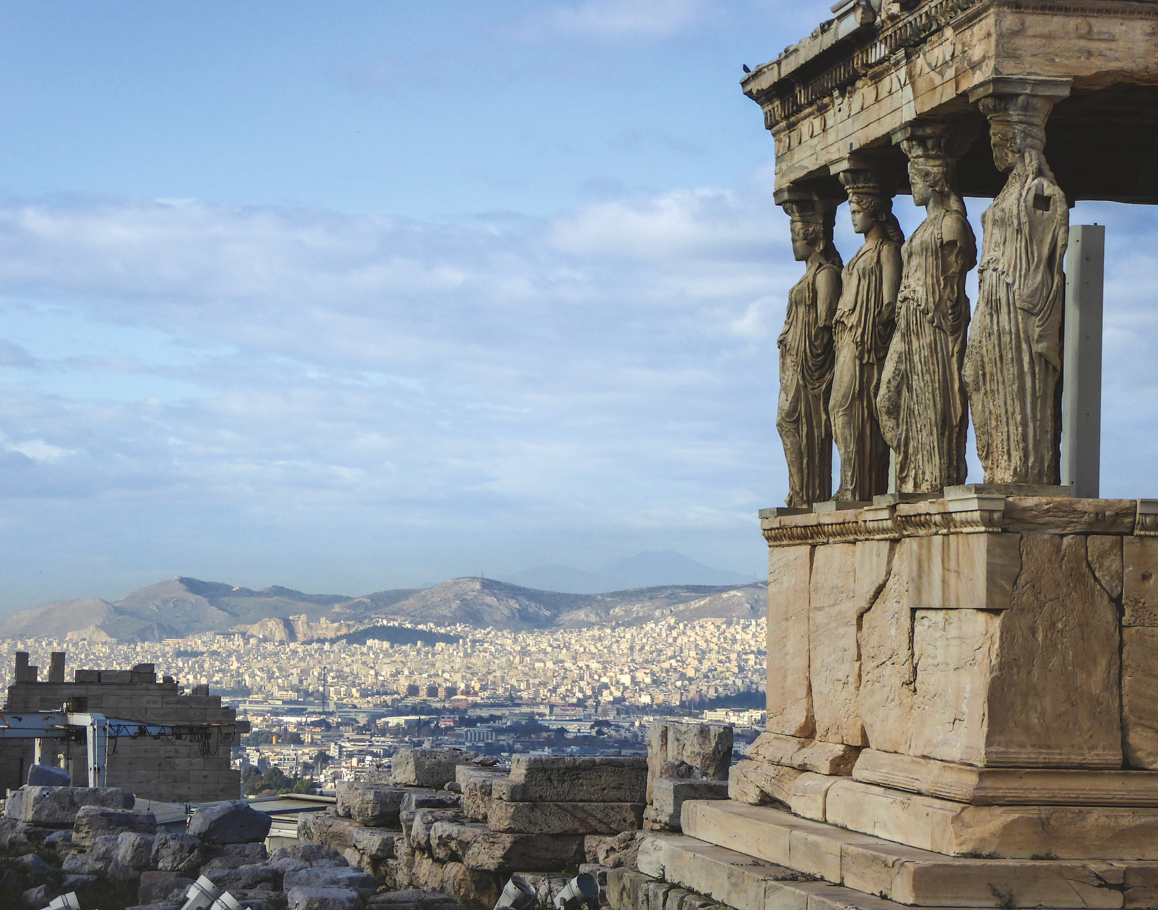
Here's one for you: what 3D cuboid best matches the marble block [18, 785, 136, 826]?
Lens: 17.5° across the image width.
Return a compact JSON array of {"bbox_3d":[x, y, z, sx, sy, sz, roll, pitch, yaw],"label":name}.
[{"bbox_3d":[-3.917,2.740,29.300,0.840,0.290,0.500,2,-2,-9],"label":"marble block"}]

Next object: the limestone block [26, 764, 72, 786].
[{"bbox_3d":[-4.879,2.952,34.500,0.420,0.220,0.360,2,-2,-9],"label":"limestone block"}]

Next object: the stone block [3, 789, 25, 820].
[{"bbox_3d":[-5.868,3.627,38.950,0.213,0.293,0.350,2,-3,-9],"label":"stone block"}]

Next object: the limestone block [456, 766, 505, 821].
[{"bbox_3d":[-0.744,2.557,28.300,0.300,0.380,0.500,2,-2,-9],"label":"limestone block"}]

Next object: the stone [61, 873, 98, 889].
[{"bbox_3d":[-4.059,3.473,30.500,0.280,0.160,0.240,2,-2,-9],"label":"stone"}]

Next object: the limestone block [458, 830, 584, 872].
[{"bbox_3d":[-0.429,2.933,27.800,0.800,0.290,0.800,2,-2,-9],"label":"limestone block"}]

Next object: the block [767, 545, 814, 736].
[{"bbox_3d":[1.729,1.322,26.628,0.500,1.340,1.350,2,-3,-9],"label":"block"}]

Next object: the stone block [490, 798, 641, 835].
[{"bbox_3d":[-0.111,2.742,28.400,1.080,0.260,0.650,2,-3,-9],"label":"stone block"}]

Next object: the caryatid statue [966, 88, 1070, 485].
[{"bbox_3d":[2.537,-0.976,21.750,0.520,2.300,0.680,2,-3,-9],"label":"caryatid statue"}]

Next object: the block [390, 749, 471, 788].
[{"bbox_3d":[-1.167,2.468,29.500,0.500,0.290,0.700,2,-2,-9],"label":"block"}]

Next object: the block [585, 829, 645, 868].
[{"bbox_3d":[0.263,2.912,27.700,0.460,0.280,0.420,2,-3,-9],"label":"block"}]

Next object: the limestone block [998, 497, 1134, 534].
[{"bbox_3d":[2.668,0.350,21.122,0.765,0.200,0.550,2,-3,-9],"label":"limestone block"}]

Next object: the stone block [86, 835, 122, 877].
[{"bbox_3d":[-3.813,3.225,30.200,0.320,0.330,0.330,2,-3,-9],"label":"stone block"}]

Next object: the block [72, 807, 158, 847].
[{"bbox_3d":[-3.843,3.083,31.000,0.650,0.340,0.500,2,-3,-9],"label":"block"}]

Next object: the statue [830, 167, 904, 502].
[{"bbox_3d":[1.922,-0.819,24.753,0.530,2.240,0.580,2,-2,-9],"label":"statue"}]

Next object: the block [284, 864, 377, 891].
[{"bbox_3d":[-1.957,3.337,29.500,0.680,0.230,0.500,2,-2,-9],"label":"block"}]

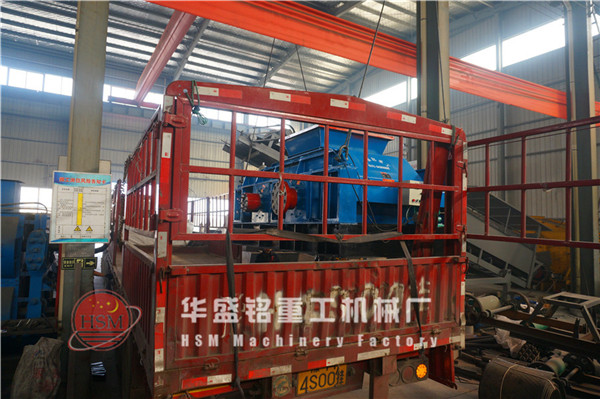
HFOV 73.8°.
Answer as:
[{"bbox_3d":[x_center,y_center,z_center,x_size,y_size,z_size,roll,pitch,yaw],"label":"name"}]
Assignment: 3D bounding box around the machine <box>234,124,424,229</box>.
[{"bbox_3d":[0.165,-0.195,4.880,1.328,1.085,2.817,3,-4,-28],"label":"machine"}]

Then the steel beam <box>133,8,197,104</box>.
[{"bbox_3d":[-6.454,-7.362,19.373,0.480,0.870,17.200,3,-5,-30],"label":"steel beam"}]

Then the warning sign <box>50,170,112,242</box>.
[{"bbox_3d":[-2.545,0.097,4.653,0.605,0.825,0.025,3,-4,-27],"label":"warning sign"}]

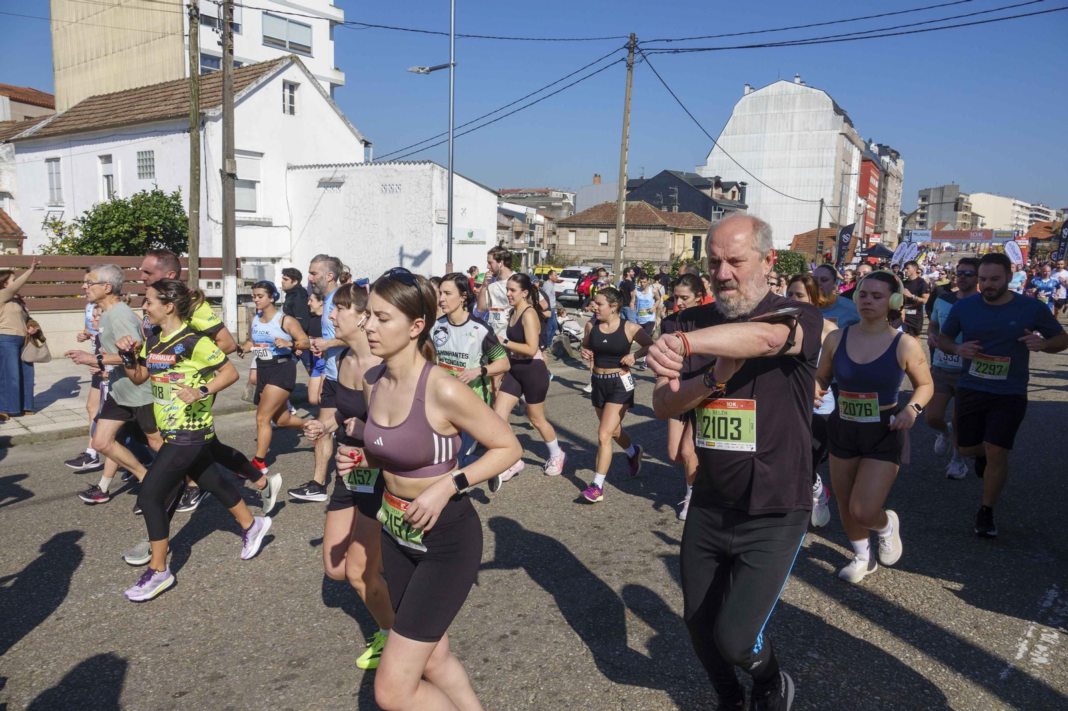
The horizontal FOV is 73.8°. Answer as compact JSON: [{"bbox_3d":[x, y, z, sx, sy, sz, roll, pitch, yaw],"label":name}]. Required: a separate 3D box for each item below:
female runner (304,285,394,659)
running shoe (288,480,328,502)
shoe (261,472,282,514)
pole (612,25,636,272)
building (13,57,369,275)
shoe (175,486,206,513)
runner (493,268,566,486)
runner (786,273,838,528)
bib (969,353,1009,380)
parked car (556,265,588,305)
[{"bbox_3d":[-0.660,0.500,2.870,0.680,1.600,0.500,-6,10,-43],"label":"female runner"},{"bbox_3d":[-1.622,0.974,5.115,0.285,0.125,0.110,12,2,-31],"label":"running shoe"},{"bbox_3d":[-1.669,0.874,4.520,0.105,0.285,0.125,8,-20,42],"label":"shoe"},{"bbox_3d":[3.110,-6.000,24.650,0.300,9.800,0.300,7,9,30],"label":"pole"},{"bbox_3d":[-12.295,-5.715,24.799,12.497,7.677,5.566,7,10,34],"label":"building"},{"bbox_3d":[-2.306,0.955,4.850,0.110,0.130,0.290,6,9,33],"label":"shoe"},{"bbox_3d":[-0.010,0.175,5.650,0.720,1.620,0.500,-5,10,-41],"label":"runner"},{"bbox_3d":[1.581,0.308,4.170,0.520,1.600,0.720,7,10,40],"label":"runner"},{"bbox_3d":[2.688,0.069,4.200,0.197,0.147,0.022,13,31,27],"label":"bib"},{"bbox_3d":[2.130,-2.920,29.700,1.830,1.620,4.350,3,8,15],"label":"parked car"}]

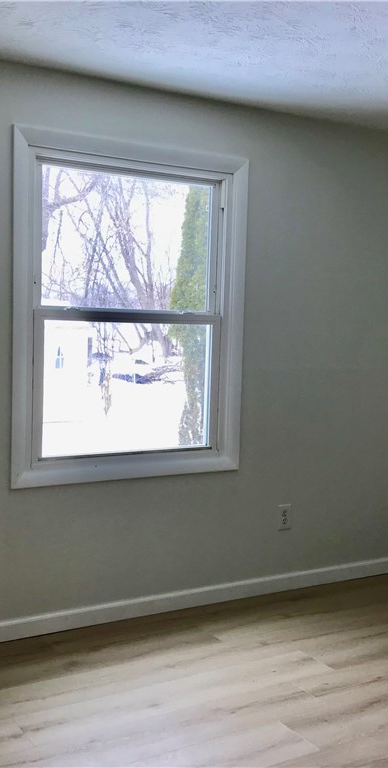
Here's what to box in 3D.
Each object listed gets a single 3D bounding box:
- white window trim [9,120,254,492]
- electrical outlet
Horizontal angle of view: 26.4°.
[{"bbox_3d":[-0.266,-0.306,3.628,1.110,1.452,0.110,-1,5,-31],"label":"white window trim"},{"bbox_3d":[0.452,0.661,4.088,0.077,0.123,0.010,-1,5,-31],"label":"electrical outlet"}]

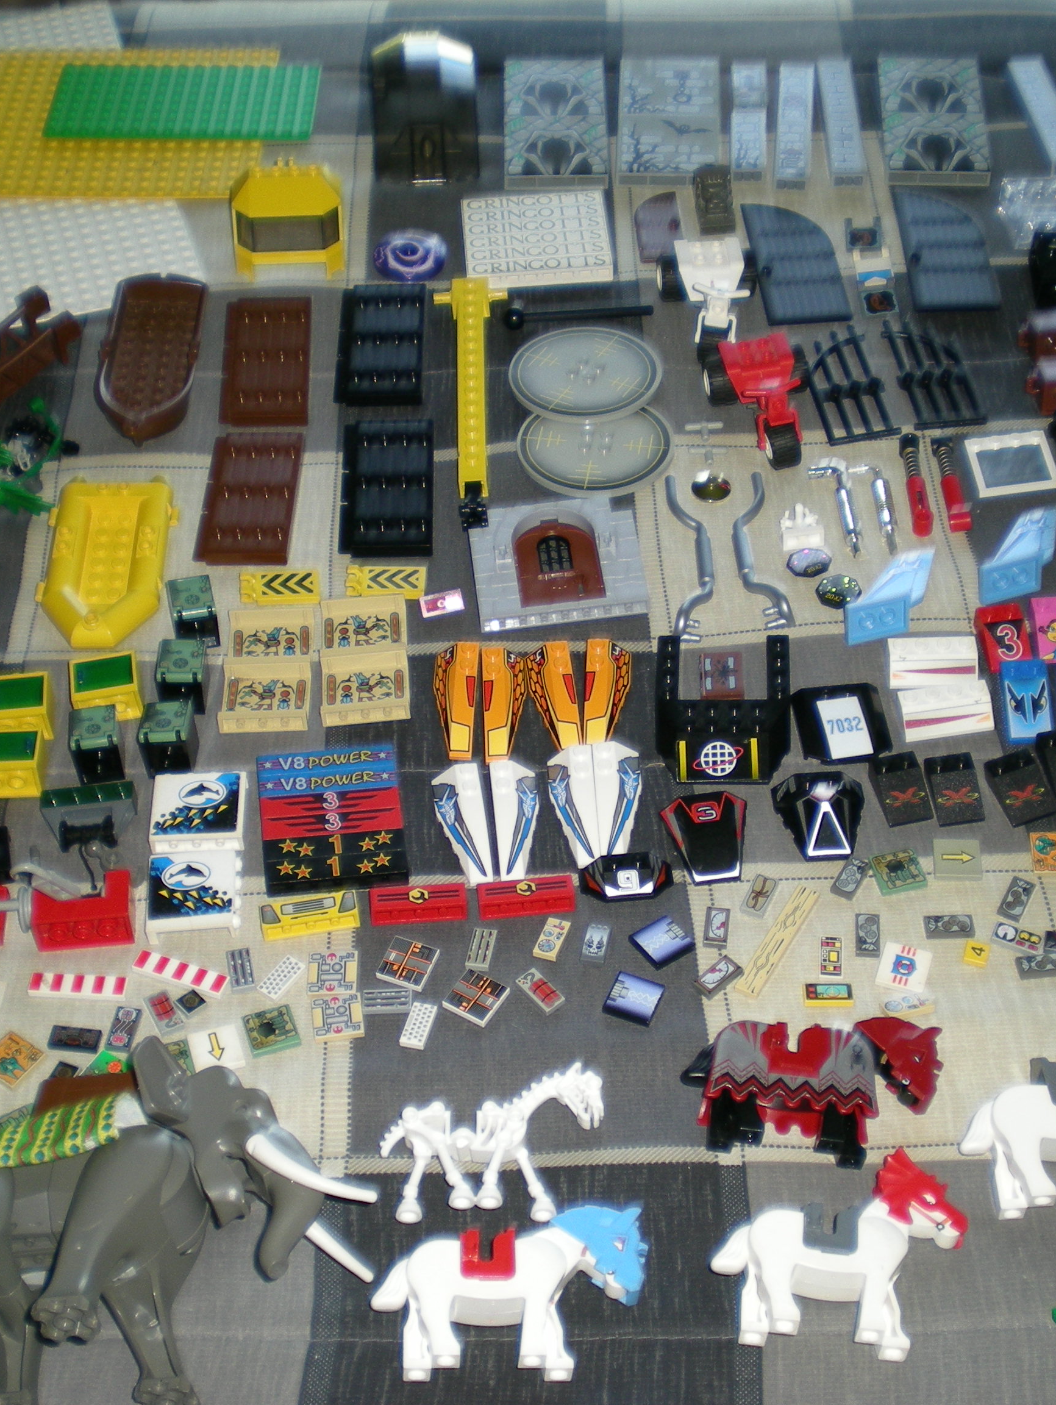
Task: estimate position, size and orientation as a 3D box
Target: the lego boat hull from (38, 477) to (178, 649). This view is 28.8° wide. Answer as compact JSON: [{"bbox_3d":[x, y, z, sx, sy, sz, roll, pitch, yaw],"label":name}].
[{"bbox_3d":[-0.163,-0.055,0.800,0.049,0.015,0.090,-2,49,-1],"label":"lego boat hull"}]

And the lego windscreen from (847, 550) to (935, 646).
[{"bbox_3d":[0.140,-0.044,0.790,0.049,0.016,0.036,-11,40,-9],"label":"lego windscreen"}]

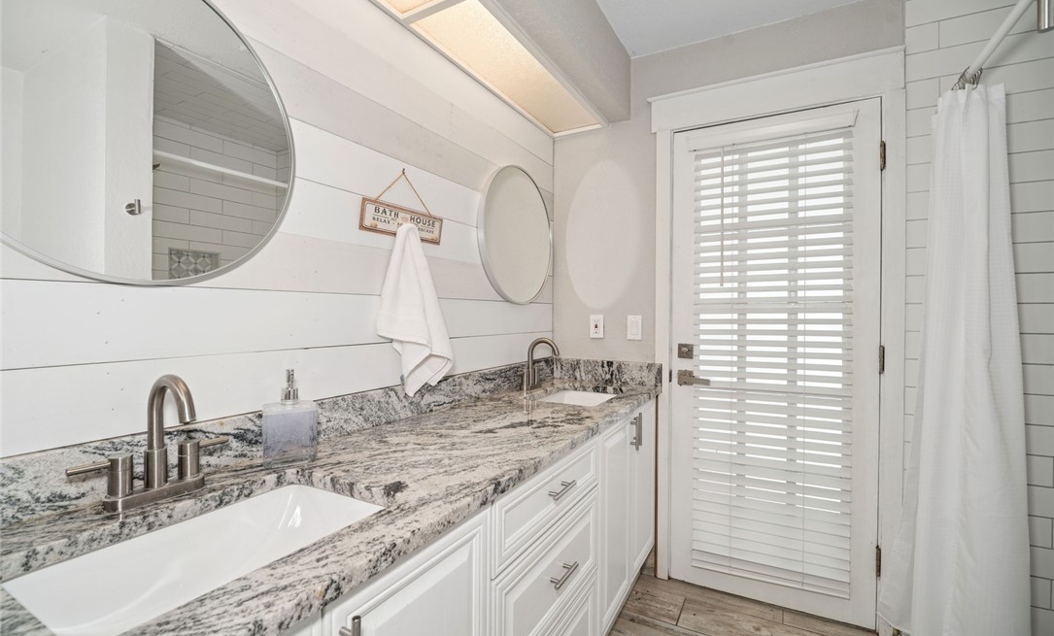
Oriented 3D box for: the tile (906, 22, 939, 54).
[{"bbox_3d":[1.463,-1.033,1.625,0.095,0.100,0.012,0,0,26],"label":"tile"}]

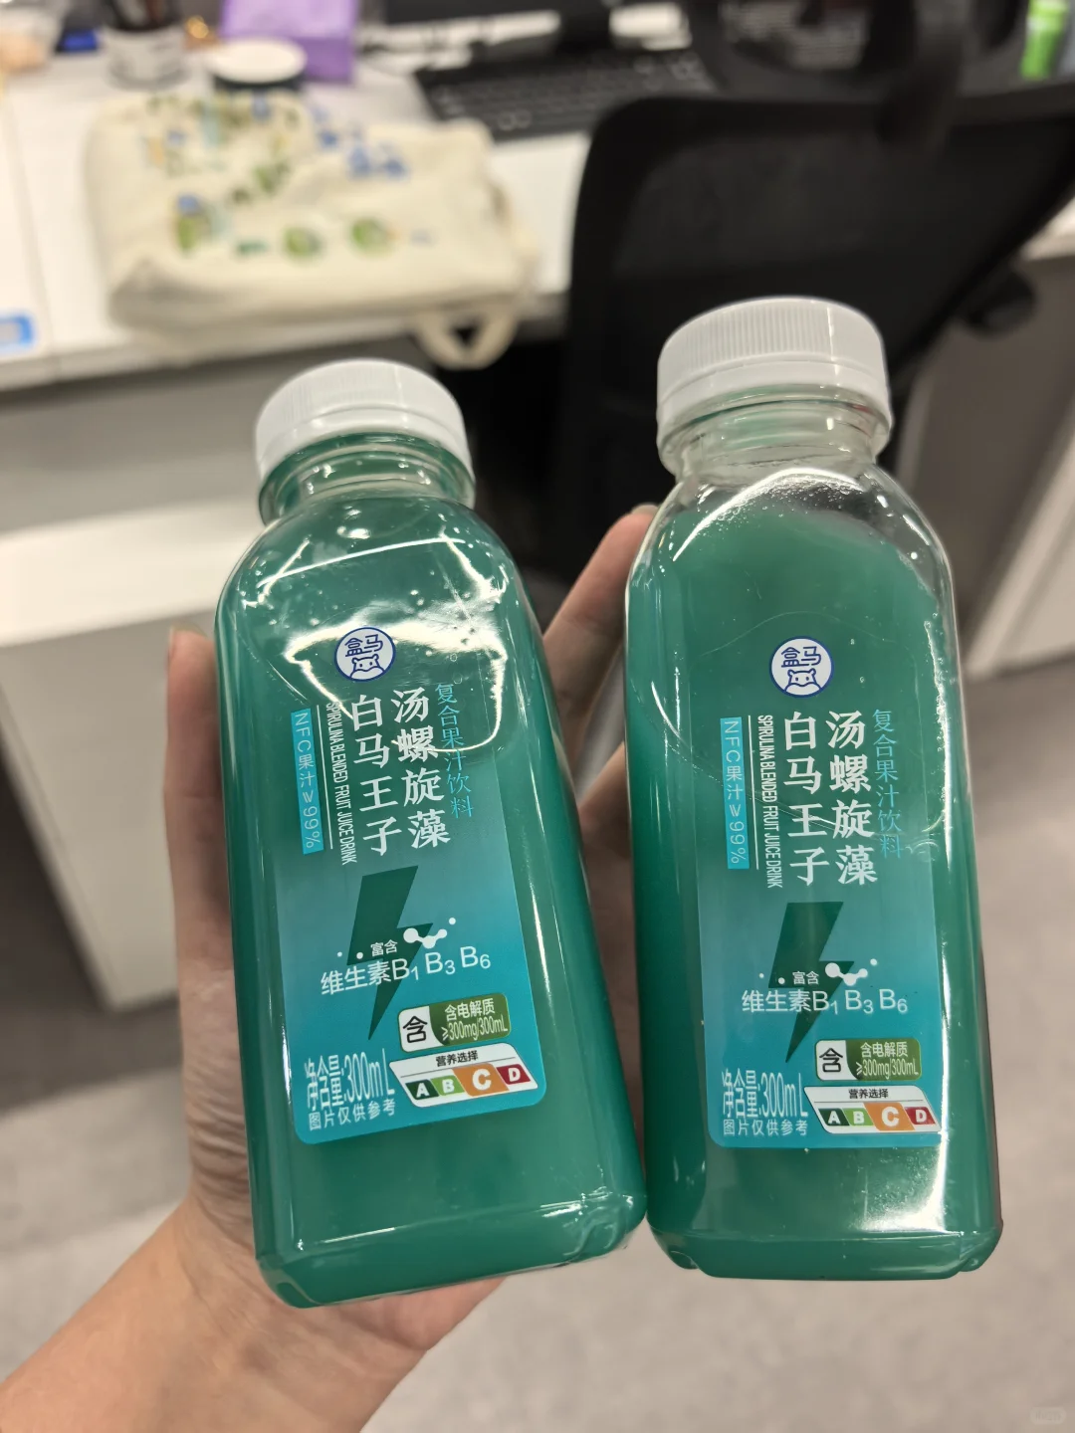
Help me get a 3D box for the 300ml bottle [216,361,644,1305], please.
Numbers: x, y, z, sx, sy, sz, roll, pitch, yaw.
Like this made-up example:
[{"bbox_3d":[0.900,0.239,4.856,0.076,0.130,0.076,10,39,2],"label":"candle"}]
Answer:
[{"bbox_3d":[-0.023,0.012,0.194,0.055,0.055,0.155,-10,65,0],"label":"300ml bottle"}]

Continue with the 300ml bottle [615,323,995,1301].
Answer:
[{"bbox_3d":[0.044,0.008,0.196,0.055,0.055,0.155,-2,80,6],"label":"300ml bottle"}]

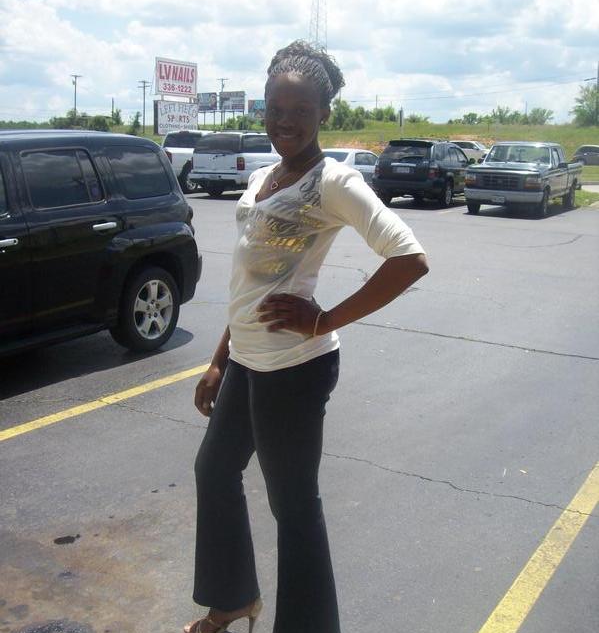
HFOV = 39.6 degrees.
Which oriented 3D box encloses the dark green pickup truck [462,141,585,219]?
[{"bbox_3d":[6.095,-3.743,22.177,2.000,1.800,5.500,7,13,26],"label":"dark green pickup truck"}]

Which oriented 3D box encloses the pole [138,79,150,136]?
[{"bbox_3d":[-29.851,-40.193,160.000,2.300,10.600,0.320,1,11,0],"label":"pole"}]

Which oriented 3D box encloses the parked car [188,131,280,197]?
[{"bbox_3d":[-1.151,-4.860,26.619,2.000,1.900,5.200,8,13,30],"label":"parked car"}]

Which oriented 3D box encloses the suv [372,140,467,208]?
[{"bbox_3d":[3.852,-4.195,24.227,1.920,1.770,4.720,7,13,24],"label":"suv"}]

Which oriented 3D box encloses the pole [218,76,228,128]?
[{"bbox_3d":[-15.858,-43.890,172.000,2.300,10.500,0.320,1,11,0],"label":"pole"}]

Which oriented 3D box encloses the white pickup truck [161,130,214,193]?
[{"bbox_3d":[-3.379,-5.309,28.582,1.980,1.900,5.600,8,13,30],"label":"white pickup truck"}]

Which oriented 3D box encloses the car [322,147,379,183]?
[{"bbox_3d":[1.402,-4.342,25.483,1.780,1.450,4.650,8,13,28],"label":"car"}]

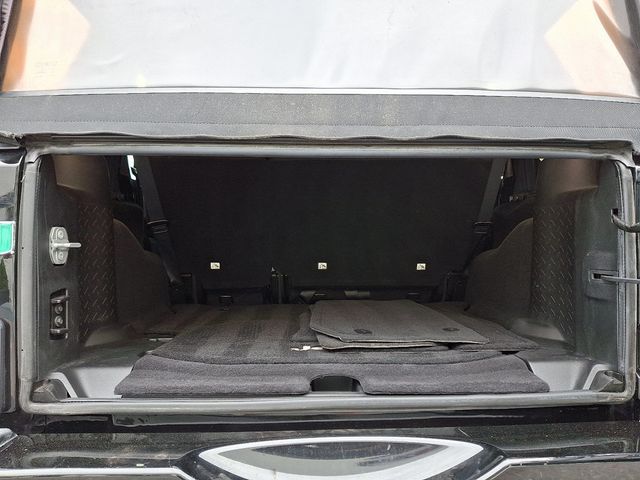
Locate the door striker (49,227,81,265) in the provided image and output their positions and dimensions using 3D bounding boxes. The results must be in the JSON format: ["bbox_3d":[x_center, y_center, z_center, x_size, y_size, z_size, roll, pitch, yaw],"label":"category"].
[{"bbox_3d":[-0.524,0.012,0.955,0.039,0.077,0.054,0,3,4],"label":"door striker"}]

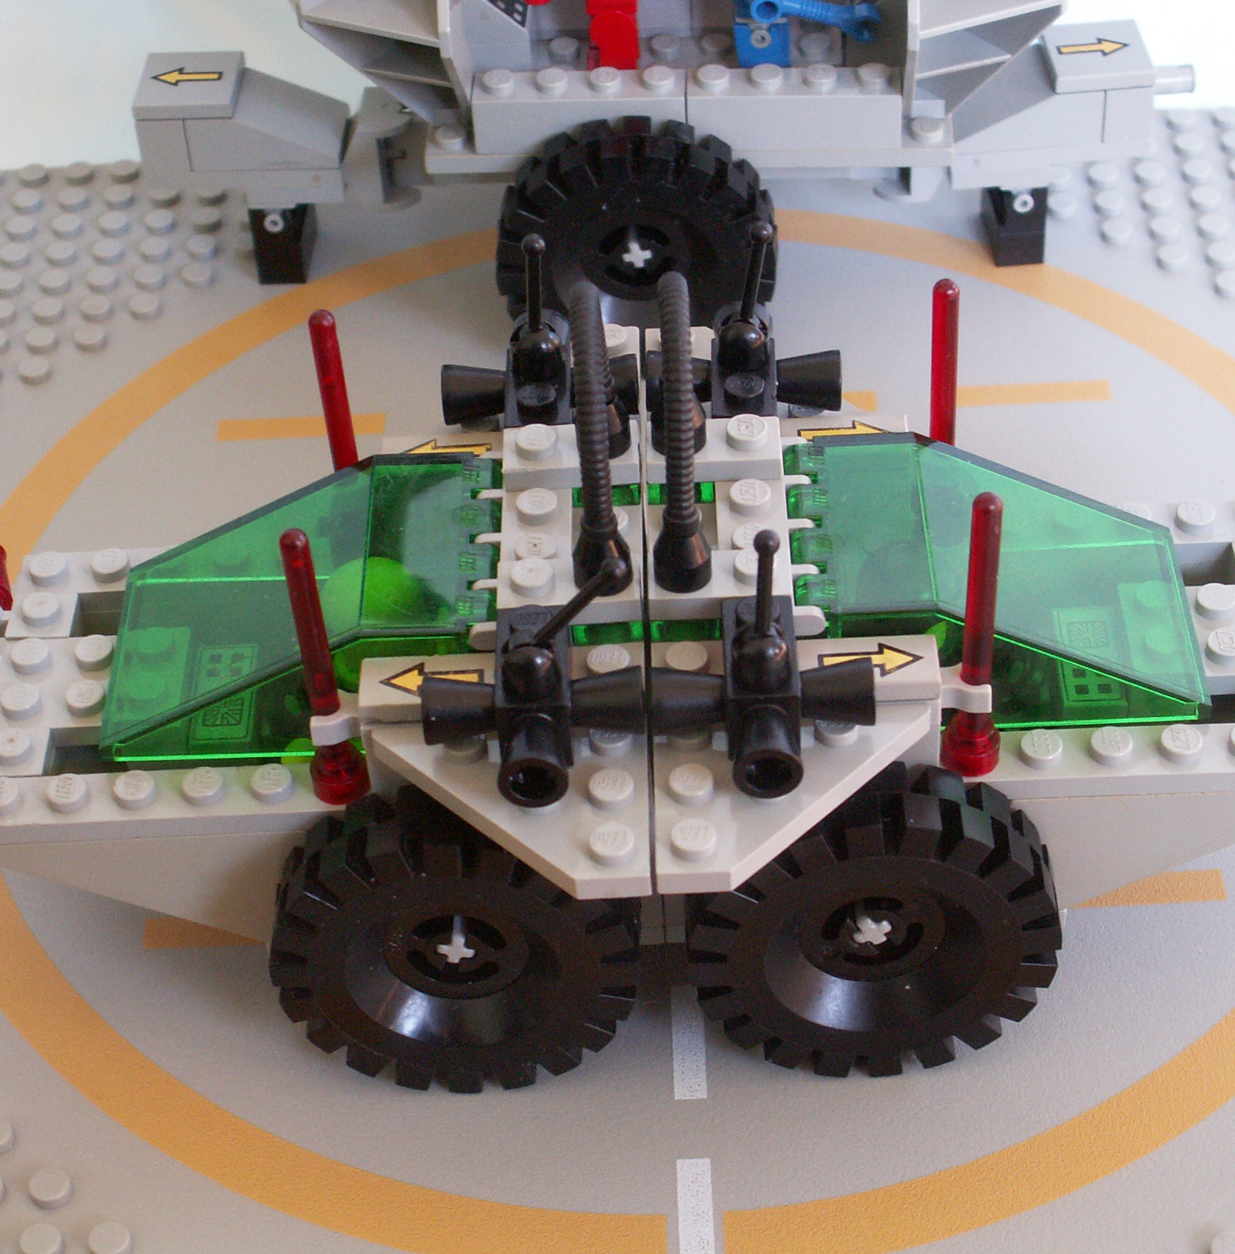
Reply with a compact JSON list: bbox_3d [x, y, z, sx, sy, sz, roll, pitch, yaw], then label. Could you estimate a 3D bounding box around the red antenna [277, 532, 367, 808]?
[{"bbox_3d":[-0.033,0.004,0.303,0.007,0.038,0.007,-3,42,2],"label":"red antenna"}]

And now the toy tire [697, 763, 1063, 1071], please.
[{"bbox_3d":[0.029,0.034,0.314,0.043,0.043,0.013,-2,42,2],"label":"toy tire"}]

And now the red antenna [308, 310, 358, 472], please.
[{"bbox_3d":[-0.034,-0.023,0.335,0.007,0.038,0.007,-3,43,1],"label":"red antenna"}]

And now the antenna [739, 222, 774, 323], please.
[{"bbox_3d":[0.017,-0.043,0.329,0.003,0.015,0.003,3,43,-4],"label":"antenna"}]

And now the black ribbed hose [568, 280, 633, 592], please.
[{"bbox_3d":[-0.003,-0.024,0.307,0.007,0.030,0.031,-3,43,1],"label":"black ribbed hose"}]

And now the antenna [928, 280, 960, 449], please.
[{"bbox_3d":[0.040,-0.026,0.332,0.007,0.039,0.007,-3,42,2],"label":"antenna"}]

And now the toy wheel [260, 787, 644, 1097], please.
[{"bbox_3d":[-0.018,0.036,0.317,0.043,0.043,0.013,-3,43,1],"label":"toy wheel"}]

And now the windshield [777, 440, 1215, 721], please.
[{"bbox_3d":[0.045,-0.006,0.323,0.048,0.019,0.032,-2,42,2],"label":"windshield"}]

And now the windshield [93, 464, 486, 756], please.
[{"bbox_3d":[-0.037,-0.003,0.324,0.048,0.019,0.032,-4,42,3],"label":"windshield"}]

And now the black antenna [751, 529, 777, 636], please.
[{"bbox_3d":[0.016,-0.004,0.296,0.003,0.015,0.003,-1,42,1],"label":"black antenna"}]

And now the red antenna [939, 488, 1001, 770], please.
[{"bbox_3d":[0.040,0.001,0.302,0.007,0.039,0.007,-2,42,1],"label":"red antenna"}]

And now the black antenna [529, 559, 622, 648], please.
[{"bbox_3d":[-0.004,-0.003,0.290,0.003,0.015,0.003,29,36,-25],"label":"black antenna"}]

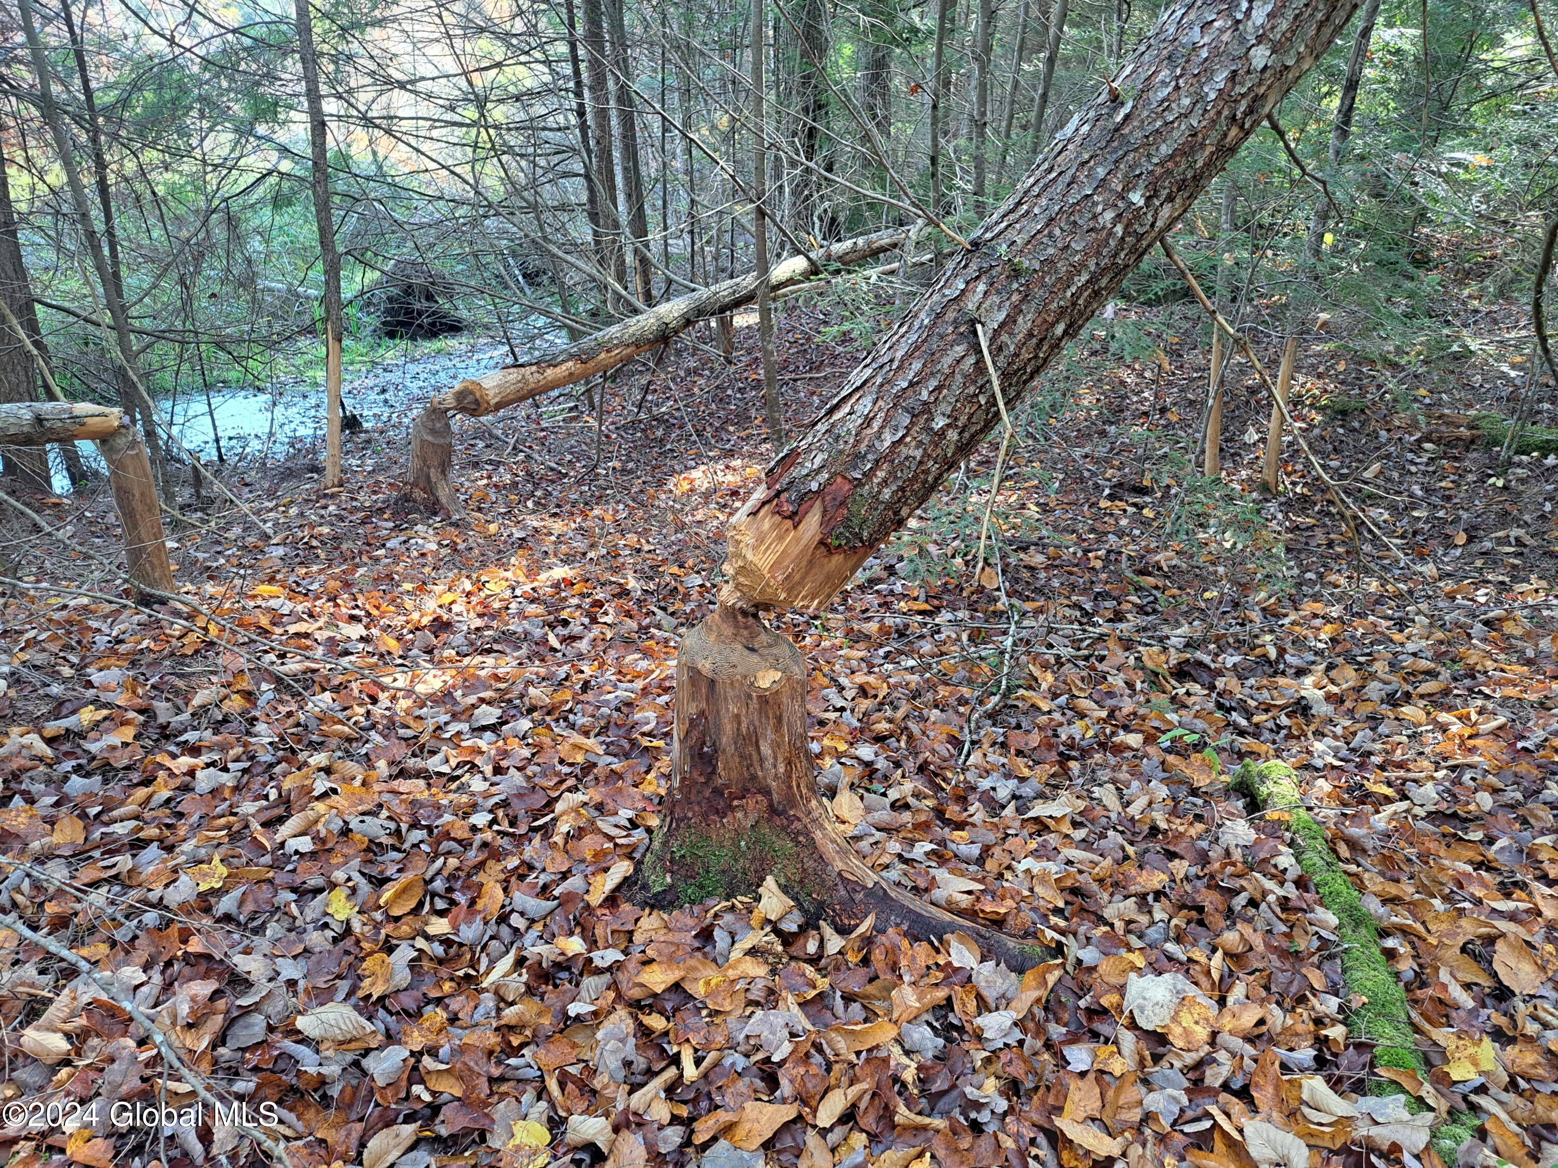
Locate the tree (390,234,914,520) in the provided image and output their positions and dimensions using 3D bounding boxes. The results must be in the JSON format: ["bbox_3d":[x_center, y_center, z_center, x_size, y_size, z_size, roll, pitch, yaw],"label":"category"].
[{"bbox_3d":[-0.521,-1.463,6.690,3.860,1.500,0.360,-13,21,-37],"label":"tree"}]

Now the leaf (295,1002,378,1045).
[{"bbox_3d":[-0.764,0.758,1.865,0.119,0.030,0.070,-10,55,-26],"label":"leaf"}]

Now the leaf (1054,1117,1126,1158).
[{"bbox_3d":[0.462,0.831,1.624,0.108,0.030,0.040,17,38,33],"label":"leaf"}]

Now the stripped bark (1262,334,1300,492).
[{"bbox_3d":[2.690,-0.906,5.777,0.083,0.829,0.083,9,19,24],"label":"stripped bark"}]

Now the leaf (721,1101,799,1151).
[{"bbox_3d":[-0.030,0.818,1.657,0.131,0.030,0.065,-26,41,-36],"label":"leaf"}]

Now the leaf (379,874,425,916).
[{"bbox_3d":[-0.776,0.647,2.233,0.094,0.035,0.080,-10,44,-24],"label":"leaf"}]

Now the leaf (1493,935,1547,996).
[{"bbox_3d":[1.380,0.711,2.022,0.073,0.030,0.126,-13,36,8],"label":"leaf"}]

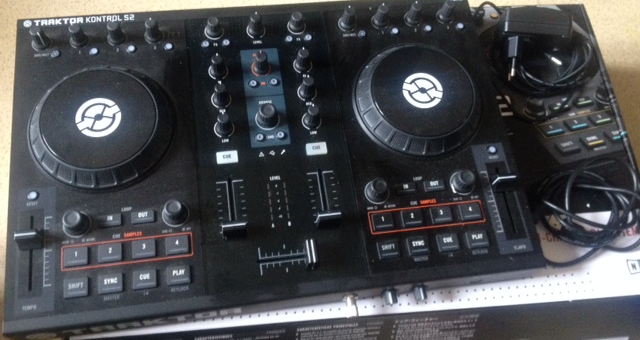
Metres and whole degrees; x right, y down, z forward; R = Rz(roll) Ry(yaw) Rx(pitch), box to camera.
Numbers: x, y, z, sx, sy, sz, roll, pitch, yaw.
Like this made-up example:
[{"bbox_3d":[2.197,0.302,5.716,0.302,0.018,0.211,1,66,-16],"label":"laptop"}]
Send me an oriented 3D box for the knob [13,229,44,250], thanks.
[{"bbox_3d":[-0.232,0.053,0.515,0.018,0.015,0.015,-6,67,-8],"label":"knob"}]

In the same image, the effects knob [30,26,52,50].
[{"bbox_3d":[-0.261,-0.124,0.600,0.016,0.019,0.016,2,66,-5],"label":"effects knob"}]

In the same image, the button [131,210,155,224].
[{"bbox_3d":[-0.147,0.039,0.537,0.018,0.004,0.010,-6,67,-8],"label":"button"}]

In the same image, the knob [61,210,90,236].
[{"bbox_3d":[-0.203,0.043,0.534,0.021,0.016,0.021,-6,67,-9],"label":"knob"}]

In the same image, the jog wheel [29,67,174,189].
[{"bbox_3d":[-0.190,-0.042,0.562,0.124,0.017,0.124,-6,67,-8],"label":"jog wheel"}]

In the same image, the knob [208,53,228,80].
[{"bbox_3d":[-0.094,-0.096,0.595,0.017,0.019,0.017,-6,67,-8],"label":"knob"}]

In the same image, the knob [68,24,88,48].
[{"bbox_3d":[-0.227,-0.127,0.605,0.016,0.019,0.016,-6,67,-9],"label":"knob"}]

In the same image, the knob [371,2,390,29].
[{"bbox_3d":[0.061,-0.152,0.636,0.017,0.019,0.017,-6,67,-8],"label":"knob"}]

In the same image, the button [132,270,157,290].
[{"bbox_3d":[-0.140,0.087,0.516,0.018,0.004,0.015,-6,67,-8],"label":"button"}]

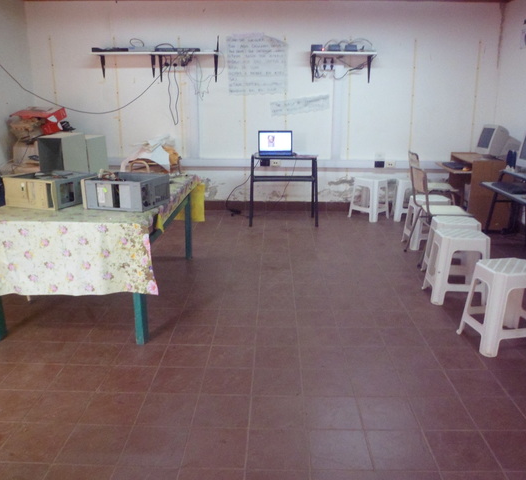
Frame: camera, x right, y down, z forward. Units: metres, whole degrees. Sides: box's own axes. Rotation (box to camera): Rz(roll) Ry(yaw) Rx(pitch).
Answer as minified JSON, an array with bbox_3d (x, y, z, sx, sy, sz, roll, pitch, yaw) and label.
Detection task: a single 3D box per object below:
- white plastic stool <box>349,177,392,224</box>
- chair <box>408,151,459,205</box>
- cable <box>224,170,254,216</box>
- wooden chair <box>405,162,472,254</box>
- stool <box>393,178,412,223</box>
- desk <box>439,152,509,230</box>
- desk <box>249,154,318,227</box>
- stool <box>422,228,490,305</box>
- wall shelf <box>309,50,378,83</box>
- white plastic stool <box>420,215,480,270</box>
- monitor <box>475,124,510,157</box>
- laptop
[{"bbox_3d":[1.283,-0.491,5.732,0.360,0.470,0.360,-14,21,-42],"label":"white plastic stool"},{"bbox_3d":[1.864,-0.547,5.286,0.468,0.802,0.418,1,16,1],"label":"chair"},{"bbox_3d":[-0.259,-0.548,5.760,0.312,0.528,0.336,1,16,1],"label":"cable"},{"bbox_3d":[1.532,-0.223,4.140,0.480,0.810,0.440,1,15,1],"label":"wooden chair"},{"bbox_3d":[1.752,-0.479,5.700,0.360,0.470,0.360,1,15,5],"label":"stool"},{"bbox_3d":[2.388,-0.584,5.587,0.663,0.752,0.964,1,15,4],"label":"desk"},{"bbox_3d":[0.238,-0.578,5.427,0.732,0.768,0.504,1,16,1],"label":"desk"},{"bbox_3d":[1.335,0.180,3.289,0.355,0.456,0.355,2,16,6],"label":"stool"},{"bbox_3d":[0.909,-1.969,5.487,0.761,0.348,0.264,1,16,1],"label":"wall shelf"},{"bbox_3d":[1.444,0.070,3.688,0.355,0.456,0.355,2,16,7],"label":"white plastic stool"},{"bbox_3d":[2.611,-1.069,5.261,0.360,0.367,0.360,-1,16,-5],"label":"monitor"},{"bbox_3d":[0.147,-1.083,5.411,0.370,0.260,0.270,1,15,1],"label":"laptop"}]

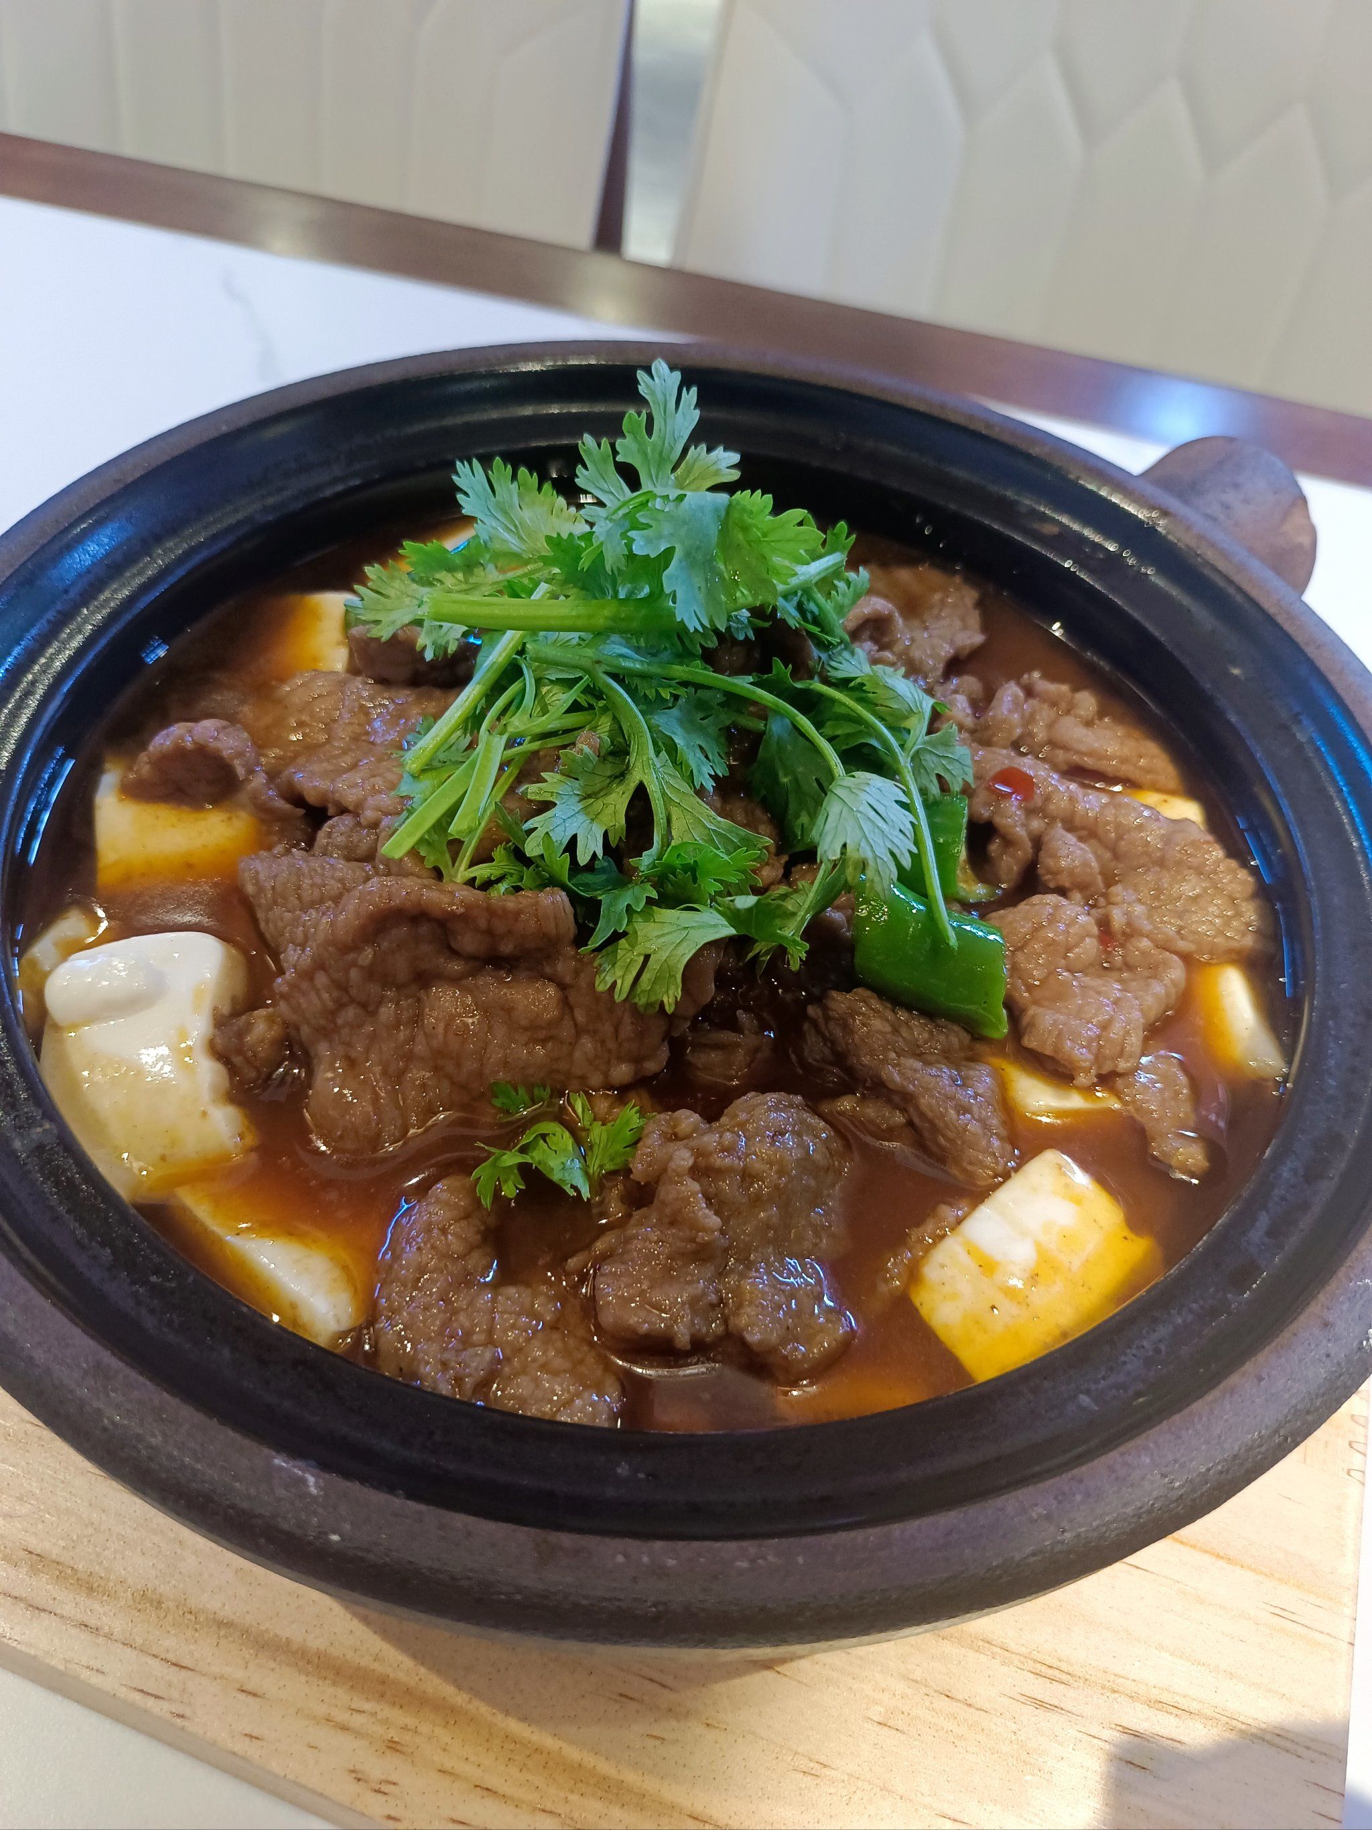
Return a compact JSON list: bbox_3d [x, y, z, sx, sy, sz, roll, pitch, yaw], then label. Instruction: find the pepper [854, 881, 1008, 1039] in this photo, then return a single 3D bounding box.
[{"bbox_3d":[0.044,0.008,0.235,0.028,0.017,0.017,24,51,14],"label":"pepper"}]

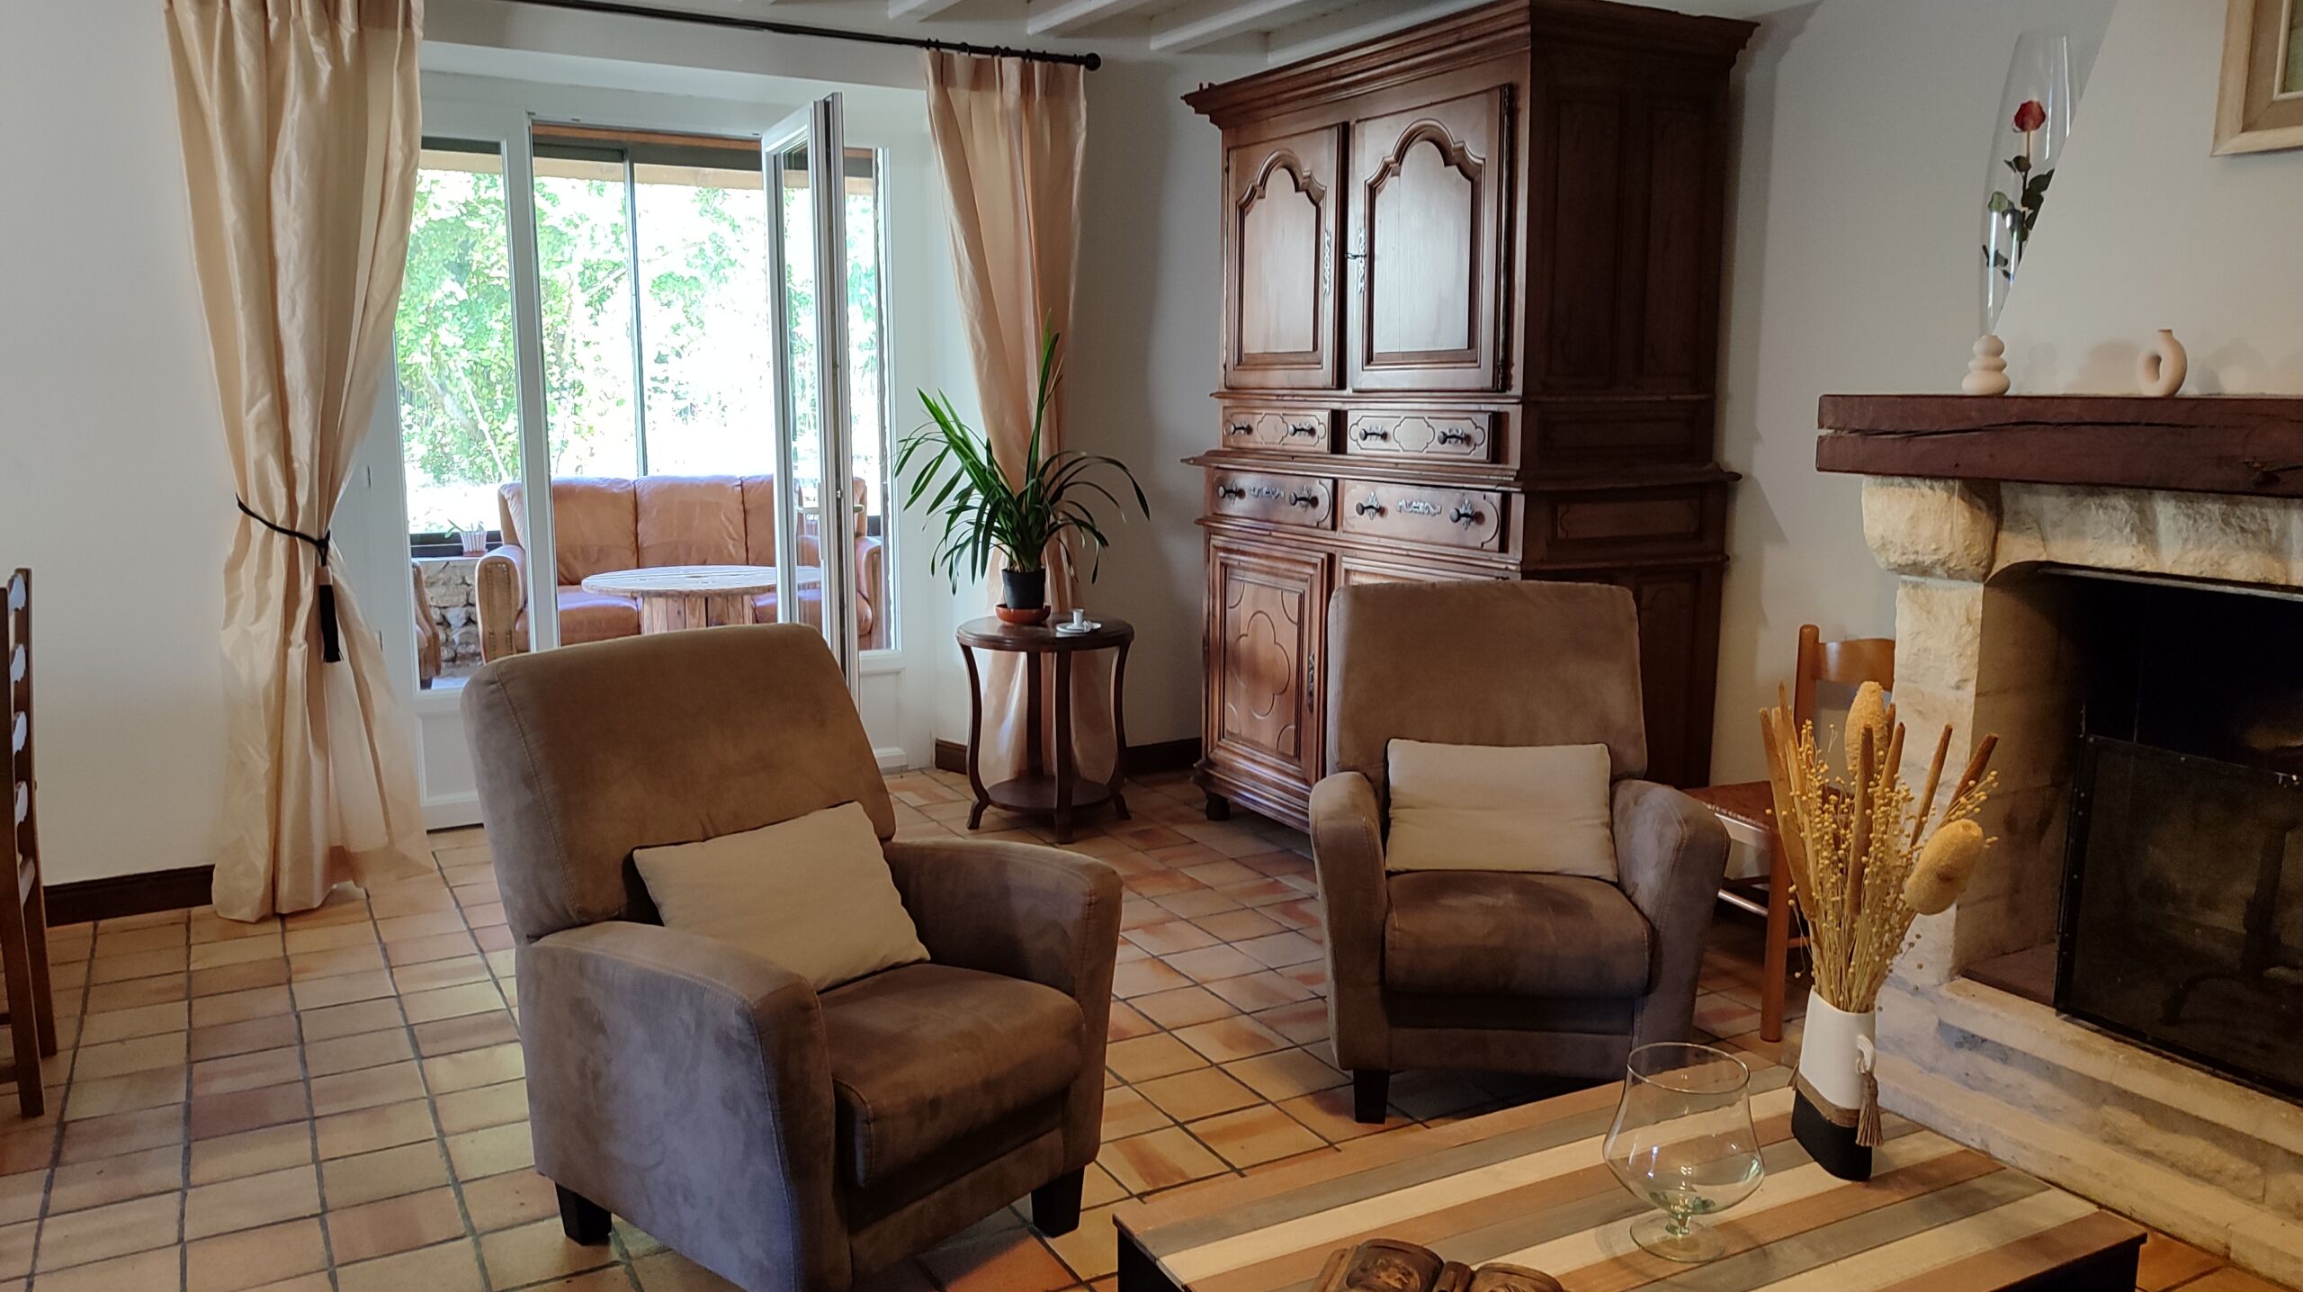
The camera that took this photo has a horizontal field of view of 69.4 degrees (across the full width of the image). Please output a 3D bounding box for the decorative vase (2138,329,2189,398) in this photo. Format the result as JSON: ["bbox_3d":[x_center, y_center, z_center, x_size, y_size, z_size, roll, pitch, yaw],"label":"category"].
[{"bbox_3d":[1.706,-0.477,2.808,0.036,0.119,0.102,-1,9,-7],"label":"decorative vase"}]

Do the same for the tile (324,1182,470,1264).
[{"bbox_3d":[-1.241,0.962,2.748,0.196,0.014,0.196,-5,10,-29],"label":"tile"}]

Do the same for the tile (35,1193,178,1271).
[{"bbox_3d":[-1.700,0.964,2.724,0.196,0.014,0.196,-5,10,-29],"label":"tile"}]

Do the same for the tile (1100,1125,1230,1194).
[{"bbox_3d":[0.016,0.970,3.119,0.200,0.015,0.200,-5,11,-29],"label":"tile"}]

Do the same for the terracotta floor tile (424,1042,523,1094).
[{"bbox_3d":[-1.363,0.863,3.379,0.196,0.014,0.196,-5,10,-29],"label":"terracotta floor tile"}]

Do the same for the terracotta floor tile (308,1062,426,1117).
[{"bbox_3d":[-1.553,0.886,3.303,0.198,0.015,0.198,-5,10,-29],"label":"terracotta floor tile"}]

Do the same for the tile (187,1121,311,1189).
[{"bbox_3d":[-1.620,0.921,3.000,0.196,0.014,0.196,-5,10,-29],"label":"tile"}]

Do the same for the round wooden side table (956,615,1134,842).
[{"bbox_3d":[-0.332,0.259,5.378,0.568,0.649,0.568,0,9,0],"label":"round wooden side table"}]

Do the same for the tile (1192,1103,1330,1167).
[{"bbox_3d":[0.195,0.932,3.151,0.200,0.018,0.200,-5,11,-29],"label":"tile"}]

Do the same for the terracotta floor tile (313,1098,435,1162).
[{"bbox_3d":[-1.455,0.915,3.127,0.198,0.015,0.198,-5,10,-29],"label":"terracotta floor tile"}]

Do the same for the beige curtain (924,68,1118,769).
[{"bbox_3d":[-0.410,-0.665,5.419,0.640,2.397,0.200,-5,11,-31],"label":"beige curtain"}]

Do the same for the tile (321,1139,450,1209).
[{"bbox_3d":[-1.369,0.954,2.981,0.200,0.018,0.200,-5,11,-29],"label":"tile"}]

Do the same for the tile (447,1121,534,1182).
[{"bbox_3d":[-1.188,0.939,3.080,0.200,0.018,0.200,-5,11,-29],"label":"tile"}]

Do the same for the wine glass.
[{"bbox_3d":[0.626,0.597,1.956,0.181,0.214,0.181,0,9,0],"label":"wine glass"}]

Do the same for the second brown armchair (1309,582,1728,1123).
[{"bbox_3d":[0.694,0.374,3.401,0.740,0.960,0.800,1,9,5],"label":"second brown armchair"}]

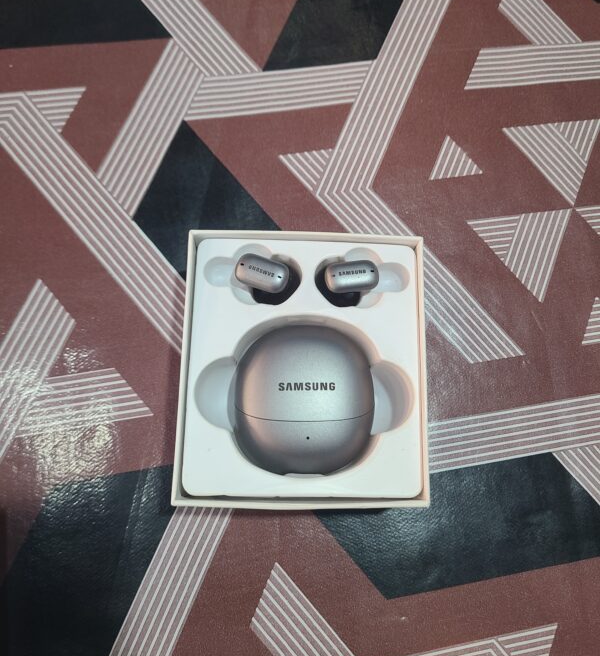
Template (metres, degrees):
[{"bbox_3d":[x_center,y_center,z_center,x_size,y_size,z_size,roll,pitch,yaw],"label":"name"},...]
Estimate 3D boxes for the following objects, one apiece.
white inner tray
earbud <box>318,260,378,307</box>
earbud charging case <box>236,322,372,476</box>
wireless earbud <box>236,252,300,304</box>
[{"bbox_3d":[0.002,0.017,0.251,0.090,0.028,0.102,1,78,-2],"label":"white inner tray"},{"bbox_3d":[0.020,-0.019,0.251,0.025,0.020,0.018,-5,78,-3],"label":"earbud"},{"bbox_3d":[0.002,0.028,0.236,0.054,0.028,0.059,1,84,-2],"label":"earbud charging case"},{"bbox_3d":[-0.014,-0.020,0.250,0.025,0.020,0.018,18,78,2],"label":"wireless earbud"}]

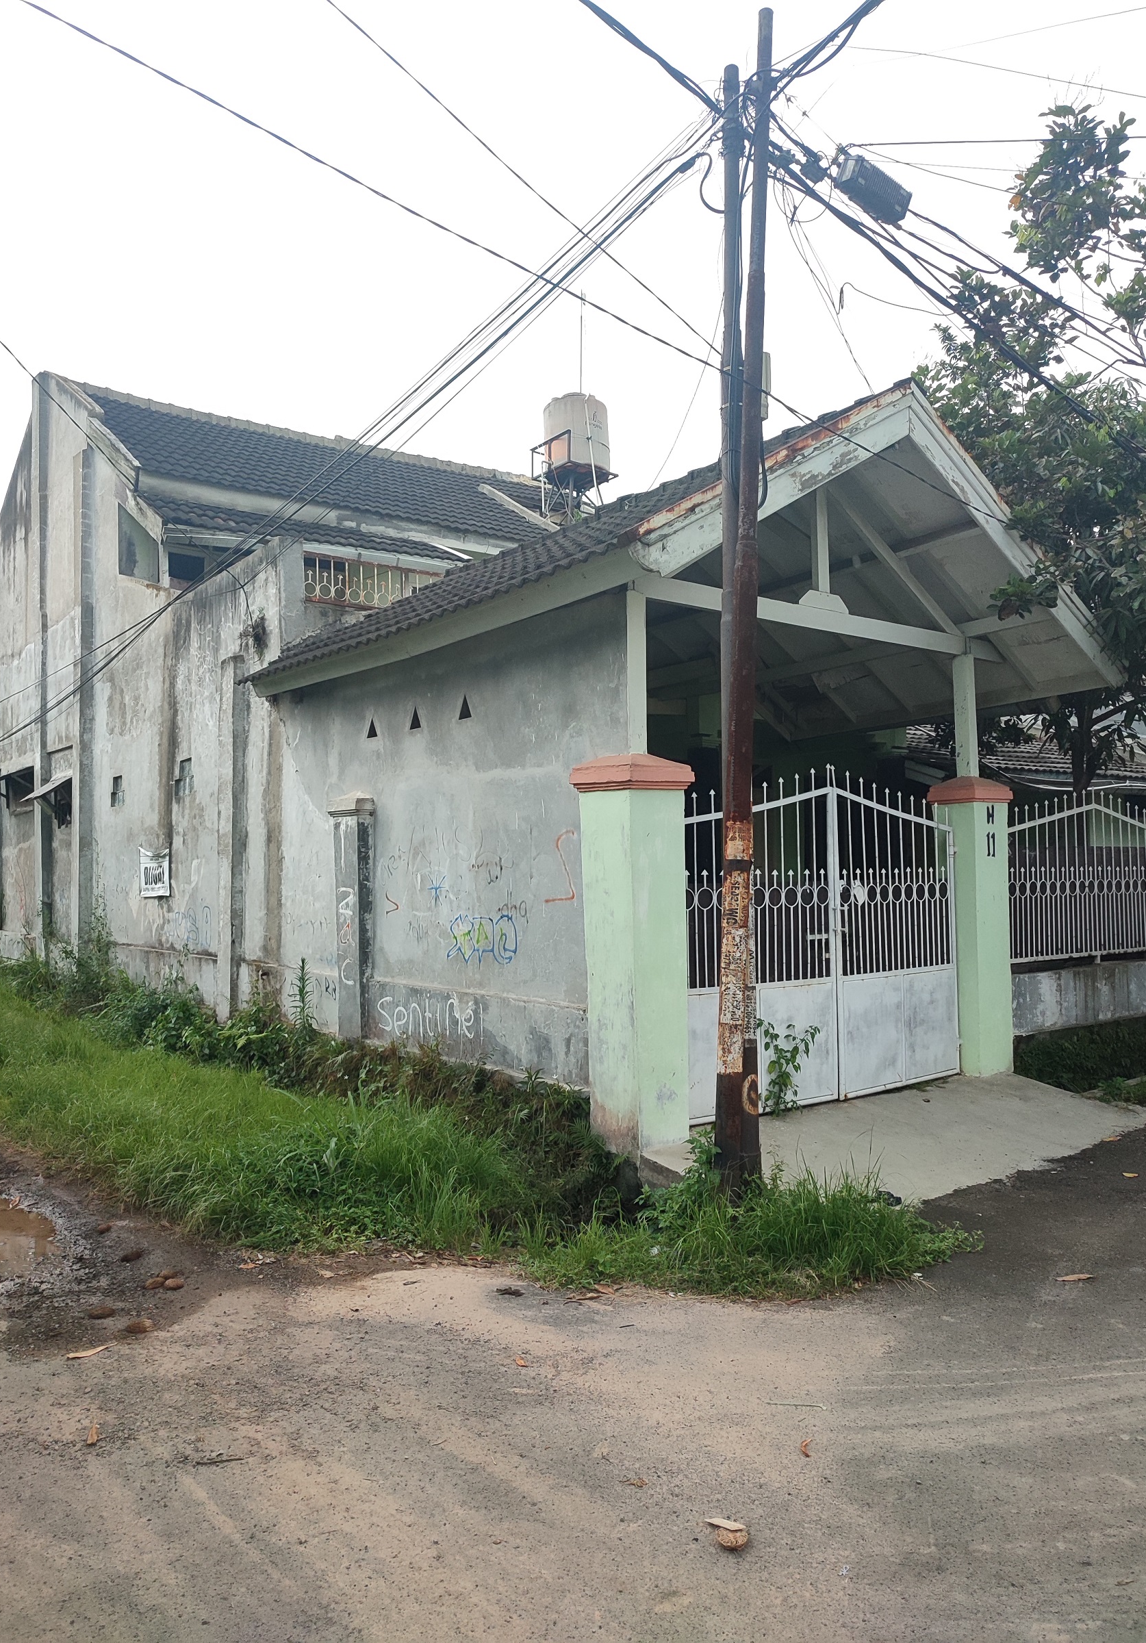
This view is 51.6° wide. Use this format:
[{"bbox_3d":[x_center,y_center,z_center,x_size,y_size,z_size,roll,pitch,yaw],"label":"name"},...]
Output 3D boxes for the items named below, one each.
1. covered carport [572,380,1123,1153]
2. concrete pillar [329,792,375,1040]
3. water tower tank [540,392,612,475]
[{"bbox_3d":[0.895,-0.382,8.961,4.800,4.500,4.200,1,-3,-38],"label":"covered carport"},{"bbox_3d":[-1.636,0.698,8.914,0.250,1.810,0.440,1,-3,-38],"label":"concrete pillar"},{"bbox_3d":[0.071,-6.133,18.773,1.050,1.250,1.050,-1,-3,0],"label":"water tower tank"}]

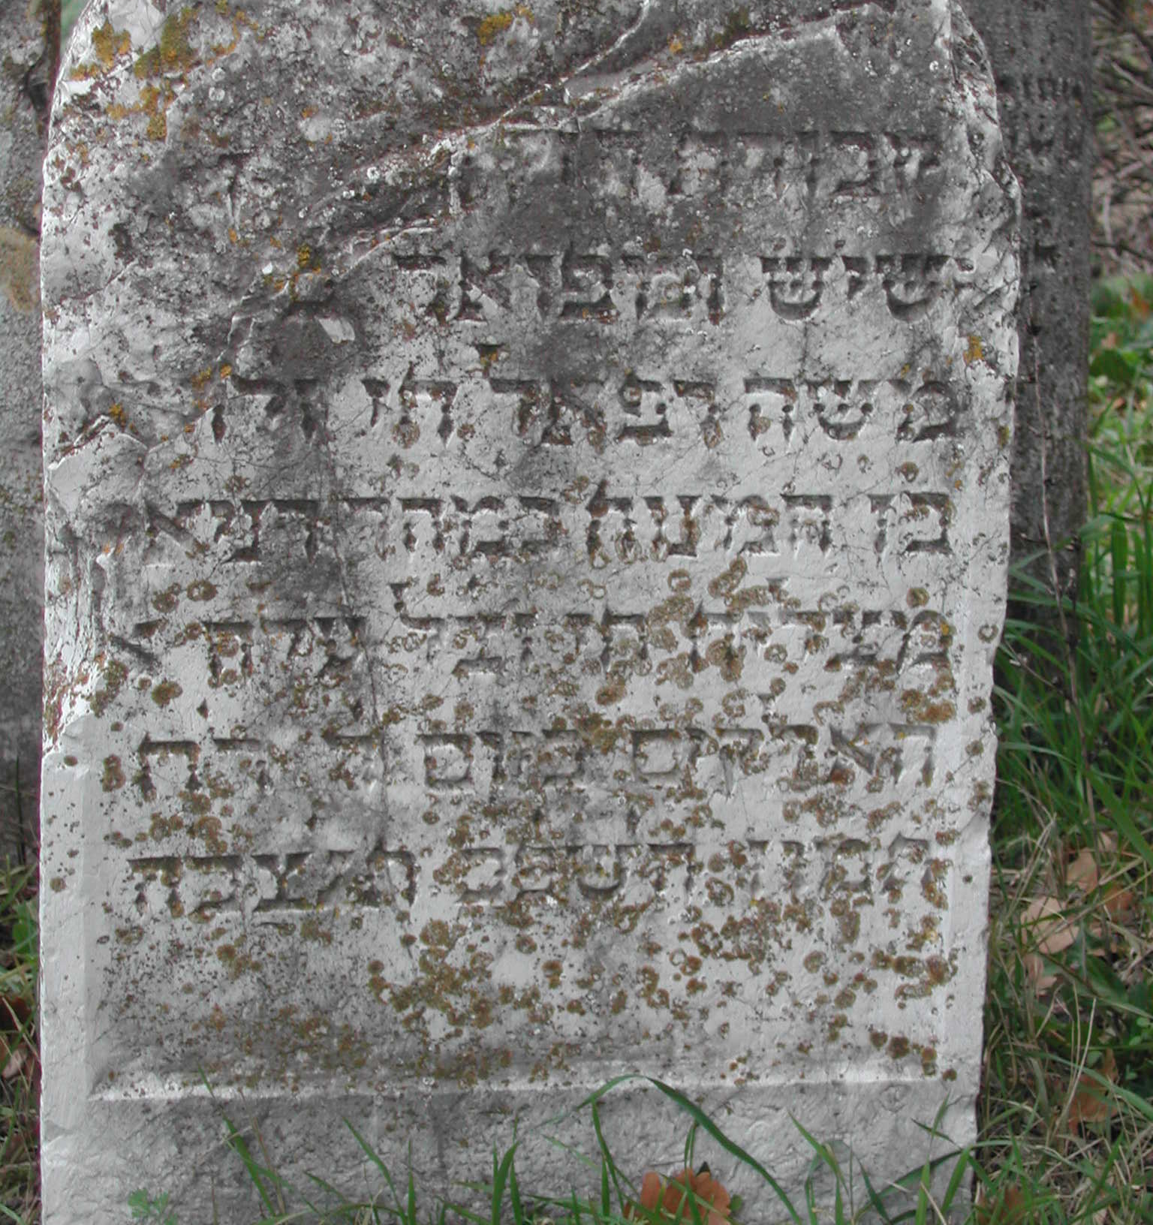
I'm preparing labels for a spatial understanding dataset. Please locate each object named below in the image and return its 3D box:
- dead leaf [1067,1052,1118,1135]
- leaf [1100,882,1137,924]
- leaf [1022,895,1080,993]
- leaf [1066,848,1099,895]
[{"bbox_3d":[0.377,0.351,2.175,0.036,0.050,0.040,0,11,0],"label":"dead leaf"},{"bbox_3d":[0.450,0.240,2.466,0.030,0.029,0.028,0,11,0],"label":"leaf"},{"bbox_3d":[0.380,0.265,2.379,0.045,0.064,0.055,0,11,0],"label":"leaf"},{"bbox_3d":[0.428,0.219,2.517,0.027,0.034,0.025,0,11,0],"label":"leaf"}]

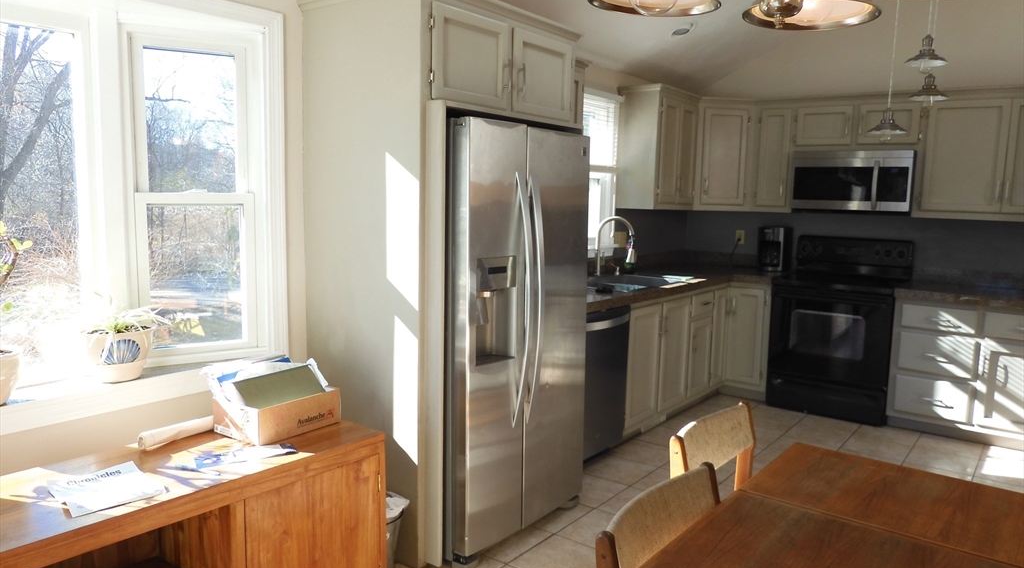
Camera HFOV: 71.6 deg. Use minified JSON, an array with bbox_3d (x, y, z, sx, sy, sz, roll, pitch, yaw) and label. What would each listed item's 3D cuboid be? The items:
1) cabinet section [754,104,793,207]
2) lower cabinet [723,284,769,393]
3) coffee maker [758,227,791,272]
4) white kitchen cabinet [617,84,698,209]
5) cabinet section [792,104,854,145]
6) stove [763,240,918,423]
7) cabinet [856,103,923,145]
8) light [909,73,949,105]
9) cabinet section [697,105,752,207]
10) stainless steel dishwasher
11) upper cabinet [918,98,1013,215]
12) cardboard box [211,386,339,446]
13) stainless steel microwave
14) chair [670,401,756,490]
[{"bbox_3d":[2.023,-0.941,5.362,0.239,0.740,0.320,6,8,37],"label":"cabinet section"},{"bbox_3d":[1.909,0.382,5.472,0.336,0.785,0.606,6,8,37],"label":"lower cabinet"},{"bbox_3d":[2.019,-0.267,5.442,0.185,0.335,0.240,6,8,37],"label":"coffee maker"},{"bbox_3d":[1.045,-0.944,5.088,0.345,0.825,0.665,6,8,37],"label":"white kitchen cabinet"},{"bbox_3d":[2.298,-1.129,5.130,0.382,0.285,0.320,6,8,37],"label":"cabinet section"},{"bbox_3d":[2.316,0.285,5.023,0.768,1.187,0.670,6,8,37],"label":"stove"},{"bbox_3d":[2.621,-1.086,4.890,0.375,0.295,0.330,6,8,37],"label":"cabinet"},{"bbox_3d":[2.278,-1.062,3.890,0.224,0.176,0.224,6,8,37],"label":"light"},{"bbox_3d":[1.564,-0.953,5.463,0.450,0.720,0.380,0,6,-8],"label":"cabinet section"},{"bbox_3d":[0.246,0.549,4.038,0.634,0.870,0.609,6,8,37],"label":"stainless steel dishwasher"},{"bbox_3d":[3.011,-0.826,4.704,0.465,0.740,0.324,6,8,37],"label":"upper cabinet"},{"bbox_3d":[-0.787,0.425,2.403,0.235,0.118,0.313,5,7,34],"label":"cardboard box"},{"bbox_3d":[2.456,-0.709,5.068,0.764,0.429,0.423,6,8,37],"label":"stainless steel microwave"},{"bbox_3d":[0.736,0.788,1.920,0.510,0.790,0.490,6,8,37],"label":"chair"}]

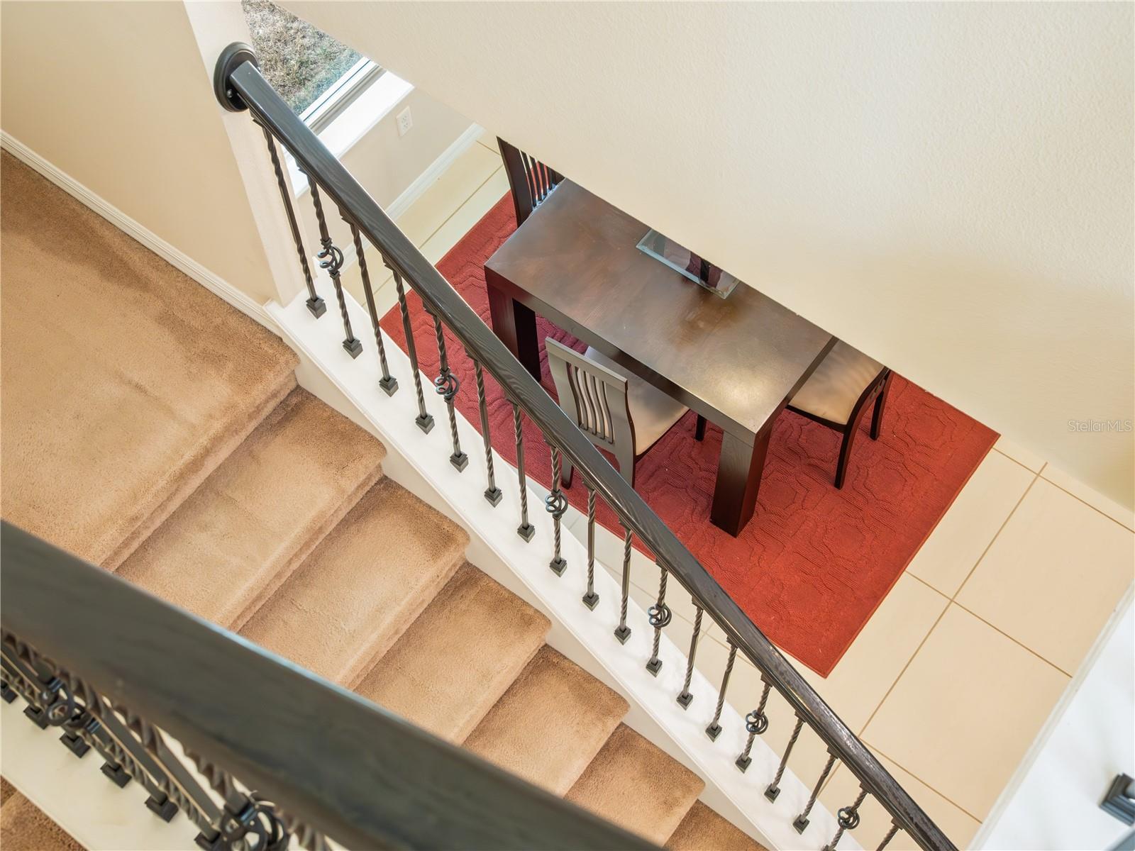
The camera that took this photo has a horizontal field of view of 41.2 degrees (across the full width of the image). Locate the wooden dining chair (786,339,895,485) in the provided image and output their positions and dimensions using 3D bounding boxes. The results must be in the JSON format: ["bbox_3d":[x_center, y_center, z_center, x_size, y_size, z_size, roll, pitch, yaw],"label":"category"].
[{"bbox_3d":[0.874,-0.224,5.106,0.520,0.990,0.430,31,65,17],"label":"wooden dining chair"}]

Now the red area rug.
[{"bbox_3d":[0.488,-0.249,5.704,2.154,0.012,1.550,33,66,18],"label":"red area rug"}]

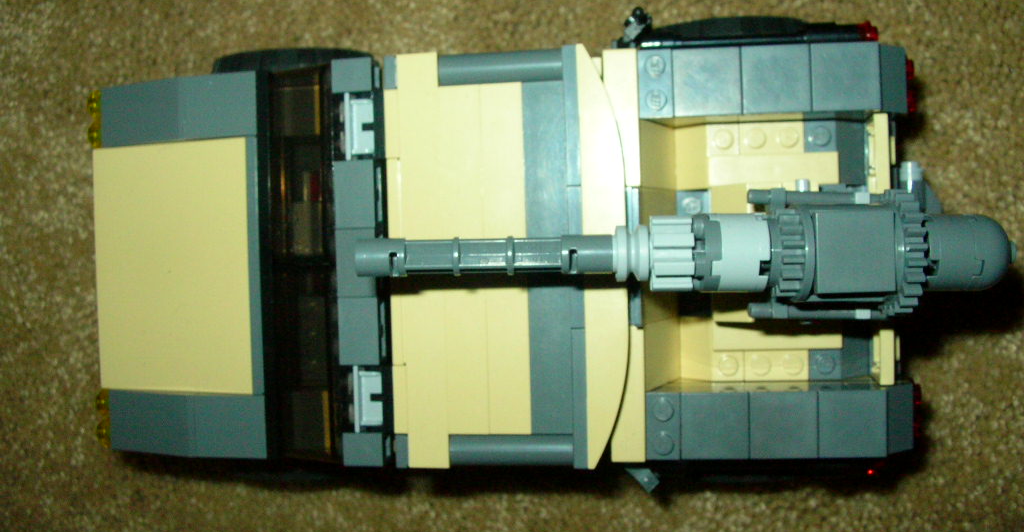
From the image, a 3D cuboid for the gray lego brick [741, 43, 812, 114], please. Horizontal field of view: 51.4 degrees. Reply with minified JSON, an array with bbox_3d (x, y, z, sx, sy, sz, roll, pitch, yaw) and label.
[{"bbox_3d":[0.061,-0.043,0.249,0.016,0.005,0.016,-1,91,2],"label":"gray lego brick"}]

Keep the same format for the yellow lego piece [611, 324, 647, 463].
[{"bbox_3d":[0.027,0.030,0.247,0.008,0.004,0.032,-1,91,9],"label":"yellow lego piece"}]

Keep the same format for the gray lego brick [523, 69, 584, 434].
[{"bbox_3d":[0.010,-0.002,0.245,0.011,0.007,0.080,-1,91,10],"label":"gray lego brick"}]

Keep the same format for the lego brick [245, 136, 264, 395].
[{"bbox_3d":[-0.063,0.000,0.264,0.003,0.008,0.064,-1,91,9],"label":"lego brick"}]

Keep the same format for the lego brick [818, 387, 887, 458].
[{"bbox_3d":[0.079,0.036,0.249,0.016,0.004,0.016,-1,91,1],"label":"lego brick"}]

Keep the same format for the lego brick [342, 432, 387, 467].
[{"bbox_3d":[-0.035,0.043,0.254,0.009,0.008,0.008,-1,91,1],"label":"lego brick"}]

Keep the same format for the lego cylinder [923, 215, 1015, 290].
[{"bbox_3d":[0.097,-0.003,0.225,0.021,0.016,0.016,0,90,-7],"label":"lego cylinder"}]

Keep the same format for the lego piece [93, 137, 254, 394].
[{"bbox_3d":[-0.087,0.000,0.272,0.048,0.010,0.064,-1,91,9],"label":"lego piece"}]

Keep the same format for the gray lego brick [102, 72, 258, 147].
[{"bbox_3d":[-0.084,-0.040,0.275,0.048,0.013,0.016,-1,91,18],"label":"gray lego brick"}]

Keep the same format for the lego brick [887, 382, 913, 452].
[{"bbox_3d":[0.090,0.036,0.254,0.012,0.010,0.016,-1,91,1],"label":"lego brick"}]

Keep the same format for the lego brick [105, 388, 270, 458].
[{"bbox_3d":[-0.084,0.040,0.274,0.048,0.019,0.016,-1,91,1],"label":"lego brick"}]

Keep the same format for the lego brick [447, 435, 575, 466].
[{"bbox_3d":[0.001,0.042,0.248,0.029,0.008,0.008,-1,91,10],"label":"lego brick"}]

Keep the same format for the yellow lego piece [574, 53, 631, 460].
[{"bbox_3d":[0.022,-0.002,0.243,0.011,0.007,0.096,-1,91,10],"label":"yellow lego piece"}]

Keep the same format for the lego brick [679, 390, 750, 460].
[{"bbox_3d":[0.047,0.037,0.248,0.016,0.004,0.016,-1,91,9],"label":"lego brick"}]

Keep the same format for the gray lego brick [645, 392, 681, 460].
[{"bbox_3d":[0.035,0.038,0.249,0.008,0.005,0.016,-1,91,1],"label":"gray lego brick"}]

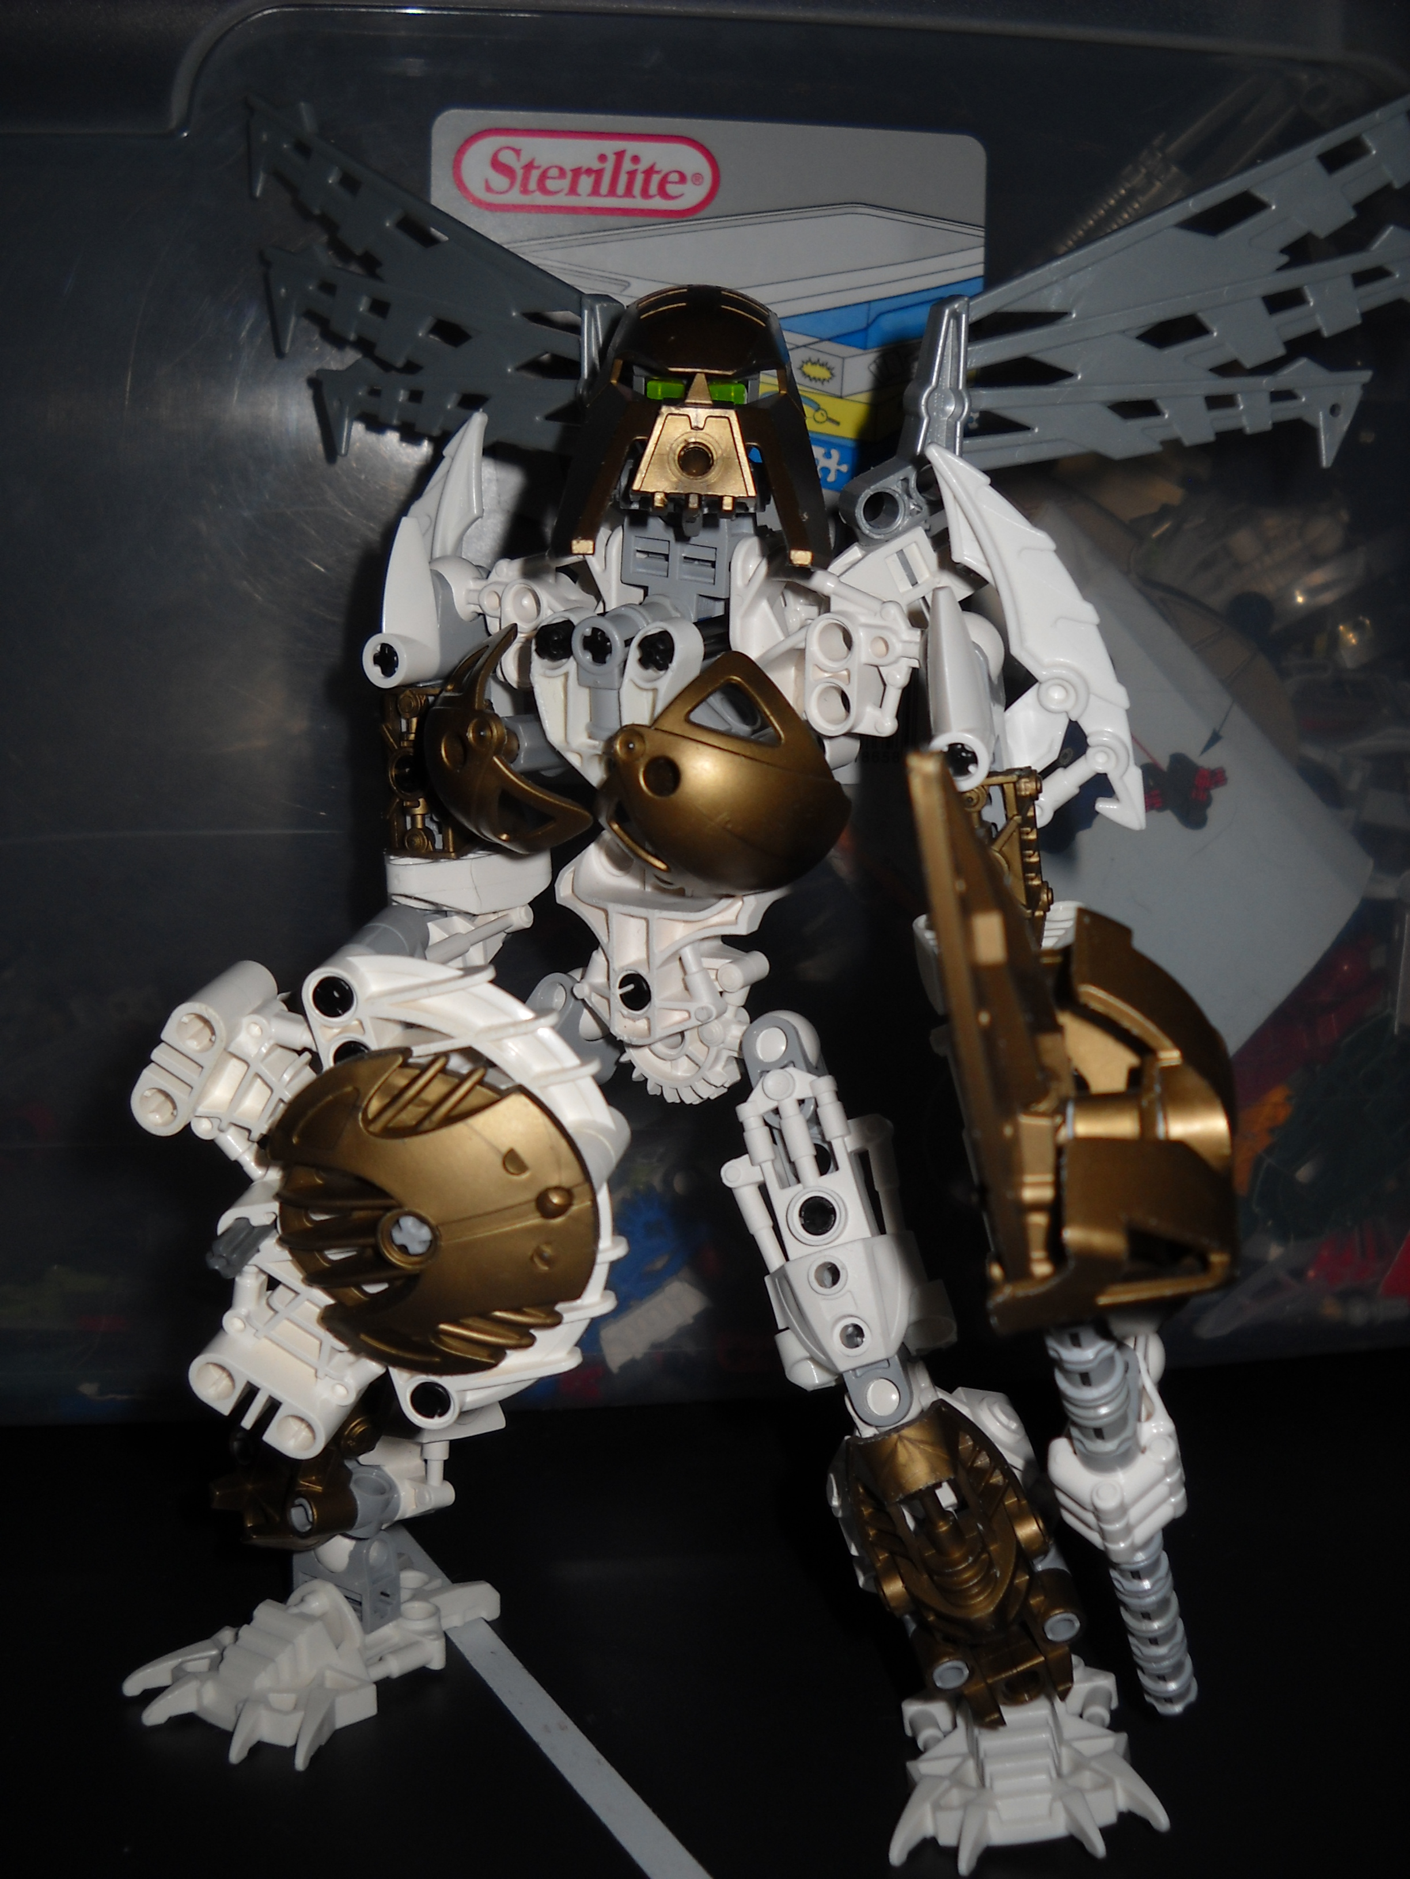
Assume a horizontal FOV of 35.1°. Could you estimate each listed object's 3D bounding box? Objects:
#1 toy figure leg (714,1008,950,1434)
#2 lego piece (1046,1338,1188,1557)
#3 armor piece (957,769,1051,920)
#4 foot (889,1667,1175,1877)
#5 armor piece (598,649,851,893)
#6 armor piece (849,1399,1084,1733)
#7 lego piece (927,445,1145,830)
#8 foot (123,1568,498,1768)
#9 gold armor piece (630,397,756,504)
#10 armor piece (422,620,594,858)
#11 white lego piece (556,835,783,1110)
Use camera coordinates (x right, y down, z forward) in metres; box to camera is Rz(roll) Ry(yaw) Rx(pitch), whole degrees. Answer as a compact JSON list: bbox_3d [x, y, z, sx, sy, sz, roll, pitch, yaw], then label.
[{"bbox_3d":[0.016,0.034,0.279,0.022,0.058,0.017,-24,-23,16],"label":"toy figure leg"},{"bbox_3d":[0.054,0.068,0.294,0.018,0.027,0.016,-15,16,7],"label":"lego piece"},{"bbox_3d":[0.041,-0.012,0.301,0.013,0.022,0.010,-7,0,17],"label":"armor piece"},{"bbox_3d":[0.042,0.107,0.310,0.036,0.017,0.061,-10,3,6],"label":"foot"},{"bbox_3d":[0.002,-0.020,0.272,0.029,0.028,0.017,13,9,-11],"label":"armor piece"},{"bbox_3d":[0.033,0.080,0.286,0.022,0.045,0.017,-19,27,10],"label":"armor piece"},{"bbox_3d":[0.046,-0.041,0.308,0.019,0.059,0.009,-26,0,8],"label":"lego piece"},{"bbox_3d":[-0.056,0.103,0.337,0.036,0.017,0.061,7,8,34],"label":"foot"},{"bbox_3d":[-0.002,-0.069,0.312,0.017,0.015,0.006,0,-12,-2],"label":"gold armor piece"},{"bbox_3d":[-0.025,-0.026,0.284,0.015,0.026,0.024,-21,0,-30],"label":"armor piece"},{"bbox_3d":[-0.005,0.004,0.294,0.027,0.034,0.019,5,7,30],"label":"white lego piece"}]

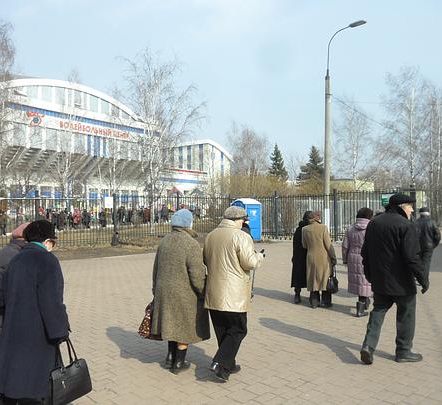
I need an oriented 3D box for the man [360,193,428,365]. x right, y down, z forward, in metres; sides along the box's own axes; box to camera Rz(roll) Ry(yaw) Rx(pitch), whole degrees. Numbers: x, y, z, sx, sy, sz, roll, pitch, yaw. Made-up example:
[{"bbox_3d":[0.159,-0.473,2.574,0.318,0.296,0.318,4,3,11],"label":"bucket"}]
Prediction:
[{"bbox_3d":[1.827,0.789,4.460,0.570,1.770,0.600,1,-1,-38],"label":"man"}]

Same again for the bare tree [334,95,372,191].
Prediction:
[{"bbox_3d":[13.113,-4.338,42.000,3.900,12.500,3.900,0,0,0],"label":"bare tree"}]

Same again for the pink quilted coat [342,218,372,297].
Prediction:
[{"bbox_3d":[2.149,0.802,6.420,0.580,1.200,0.420,0,-1,29],"label":"pink quilted coat"}]

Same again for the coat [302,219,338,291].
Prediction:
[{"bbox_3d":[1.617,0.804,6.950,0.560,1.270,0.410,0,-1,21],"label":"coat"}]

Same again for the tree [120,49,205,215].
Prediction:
[{"bbox_3d":[-3.472,-3.650,25.000,5.100,10.900,4.800,0,0,0],"label":"tree"}]

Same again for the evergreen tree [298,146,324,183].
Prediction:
[{"bbox_3d":[11.543,-2.300,52.000,4.300,9.300,4.300,0,-1,0],"label":"evergreen tree"}]

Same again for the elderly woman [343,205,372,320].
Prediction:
[{"bbox_3d":[2.157,0.892,6.420,0.580,1.620,0.440,0,-1,29],"label":"elderly woman"}]

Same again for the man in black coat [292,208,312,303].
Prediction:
[{"bbox_3d":[1.462,0.913,7.200,0.530,1.600,0.420,0,-1,21],"label":"man in black coat"}]

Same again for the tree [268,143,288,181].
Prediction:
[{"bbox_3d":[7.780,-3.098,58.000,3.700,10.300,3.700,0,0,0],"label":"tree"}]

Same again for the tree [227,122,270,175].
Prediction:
[{"bbox_3d":[4.048,-4.858,62.000,6.200,13.800,6.000,0,0,0],"label":"tree"}]

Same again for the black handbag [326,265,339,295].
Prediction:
[{"bbox_3d":[1.752,1.230,6.600,0.160,0.410,0.310,0,0,14],"label":"black handbag"}]

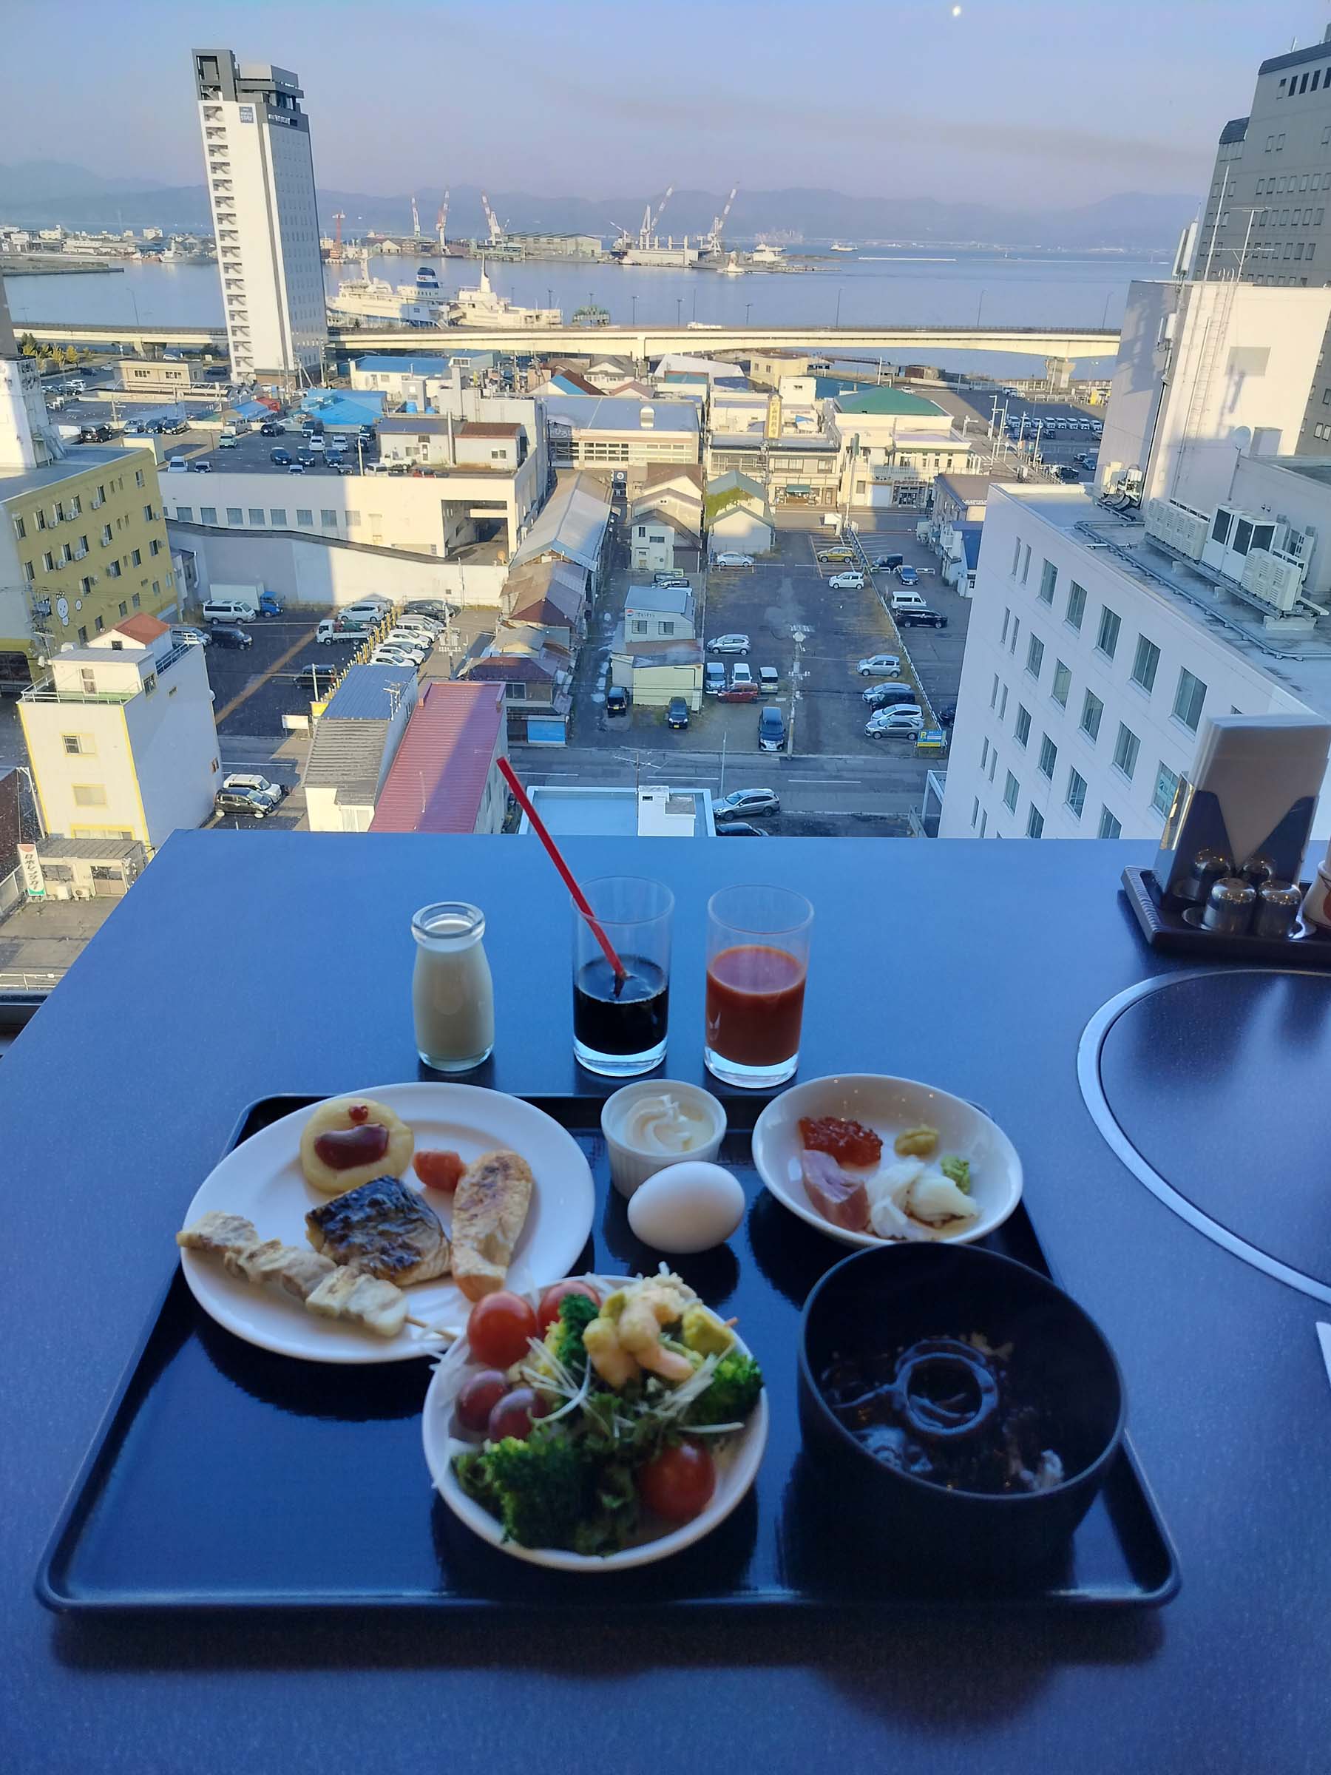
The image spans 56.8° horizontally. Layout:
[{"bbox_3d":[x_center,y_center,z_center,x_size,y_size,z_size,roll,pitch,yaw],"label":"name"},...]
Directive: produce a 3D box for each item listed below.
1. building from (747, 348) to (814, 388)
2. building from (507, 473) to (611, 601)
[{"bbox_3d":[29.020,-132.511,316.855,10.800,7.100,10.000,-20,35,-35],"label":"building"},{"bbox_3d":[-11.242,-41.234,142.449,9.031,6.393,41.096,1,28,-1],"label":"building"}]

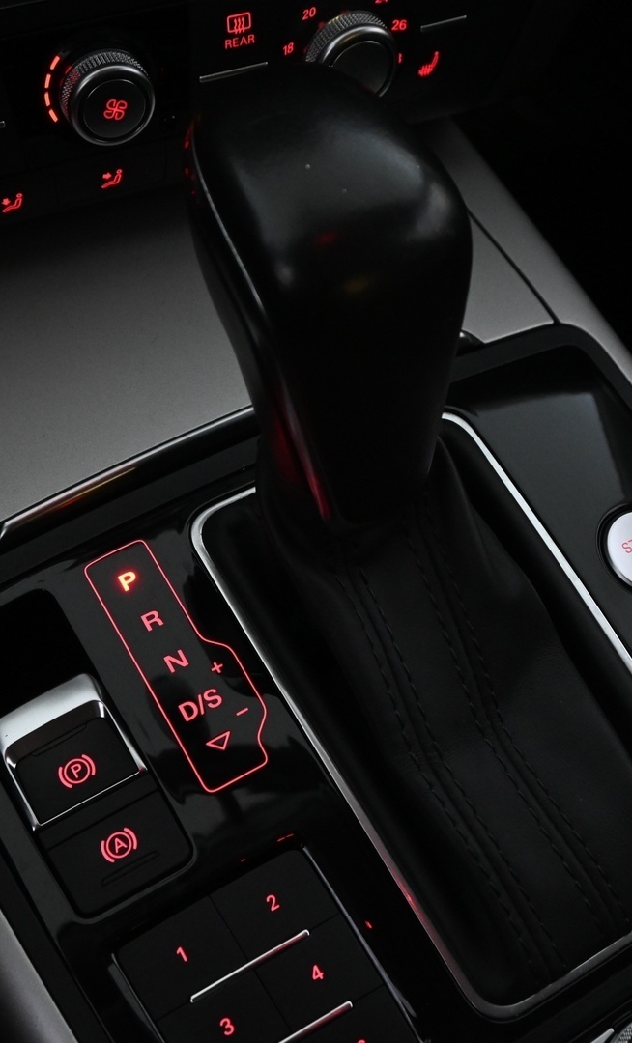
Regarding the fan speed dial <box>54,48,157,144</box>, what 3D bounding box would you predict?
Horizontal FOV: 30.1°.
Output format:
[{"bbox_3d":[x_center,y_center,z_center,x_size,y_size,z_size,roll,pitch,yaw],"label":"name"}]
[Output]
[{"bbox_3d":[-0.058,-0.118,0.333,0.027,0.027,0.009,-19,56,-16],"label":"fan speed dial"}]

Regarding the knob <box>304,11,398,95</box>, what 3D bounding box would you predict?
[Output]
[{"bbox_3d":[0.012,-0.139,0.359,0.030,0.030,0.010,-19,56,-16],"label":"knob"}]

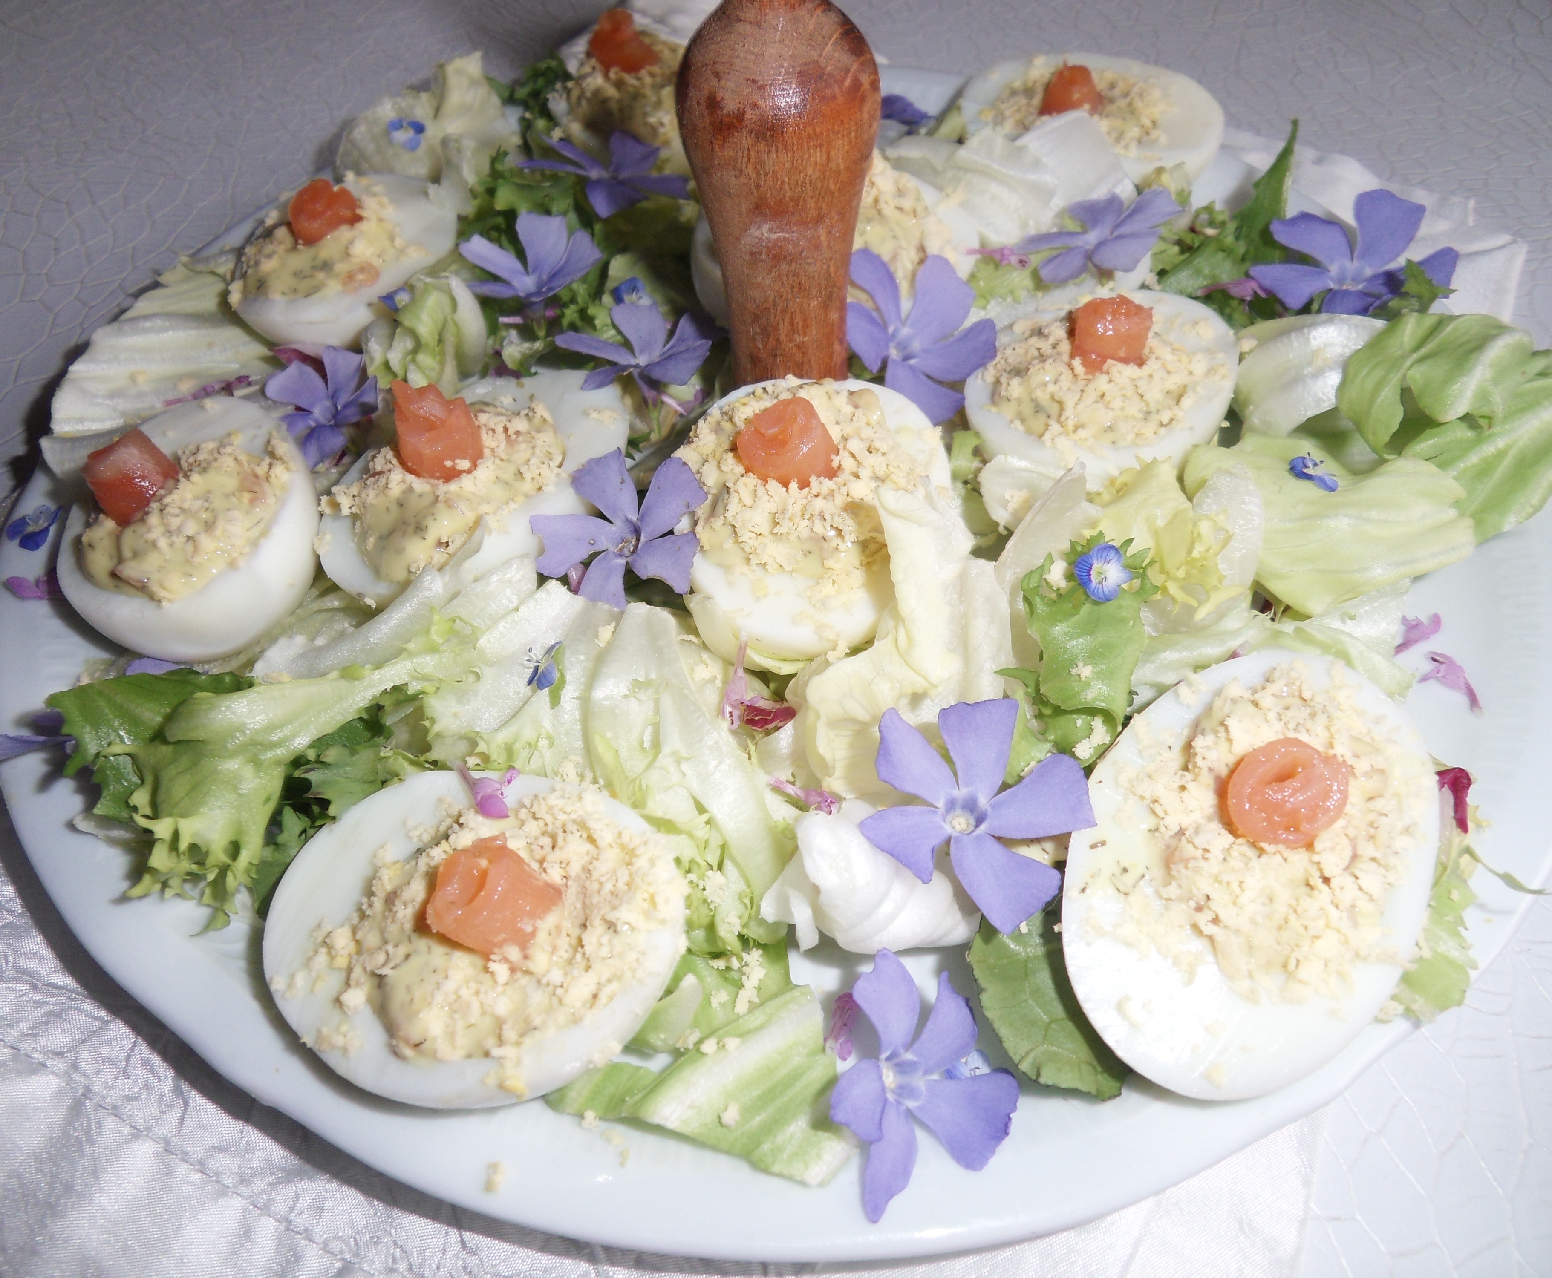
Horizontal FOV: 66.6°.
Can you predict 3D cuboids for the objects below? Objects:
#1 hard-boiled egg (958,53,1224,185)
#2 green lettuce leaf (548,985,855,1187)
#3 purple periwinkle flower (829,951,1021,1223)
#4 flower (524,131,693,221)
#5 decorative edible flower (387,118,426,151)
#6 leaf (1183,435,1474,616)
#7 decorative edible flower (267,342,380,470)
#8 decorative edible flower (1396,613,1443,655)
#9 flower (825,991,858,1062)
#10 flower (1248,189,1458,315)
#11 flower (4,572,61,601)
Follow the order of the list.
[{"bbox_3d":[0.068,-0.110,0.259,0.056,0.028,0.044,7,57,5],"label":"hard-boiled egg"},{"bbox_3d":[-0.009,0.055,0.146,0.037,0.009,0.025,0,52,1],"label":"green lettuce leaf"},{"bbox_3d":[0.017,0.052,0.139,0.025,0.011,0.031,8,66,-24],"label":"purple periwinkle flower"},{"bbox_3d":[-0.034,-0.090,0.234,0.034,0.010,0.032,0,52,0],"label":"flower"},{"bbox_3d":[-0.078,-0.106,0.248,0.008,0.003,0.008,-15,92,-11],"label":"decorative edible flower"},{"bbox_3d":[0.087,-0.018,0.186,0.044,0.016,0.036,0,52,1],"label":"leaf"},{"bbox_3d":[-0.079,-0.040,0.205,0.020,0.011,0.024,-2,60,2],"label":"decorative edible flower"},{"bbox_3d":[0.103,-0.001,0.190,0.011,0.004,0.005,-30,58,-21],"label":"decorative edible flower"},{"bbox_3d":[0.008,0.049,0.151,0.004,0.004,0.009,10,53,9],"label":"flower"},{"bbox_3d":[0.109,-0.073,0.224,0.037,0.014,0.032,-4,61,5],"label":"flower"},{"bbox_3d":[-0.122,-0.009,0.194,0.013,0.004,0.006,16,54,13],"label":"flower"}]

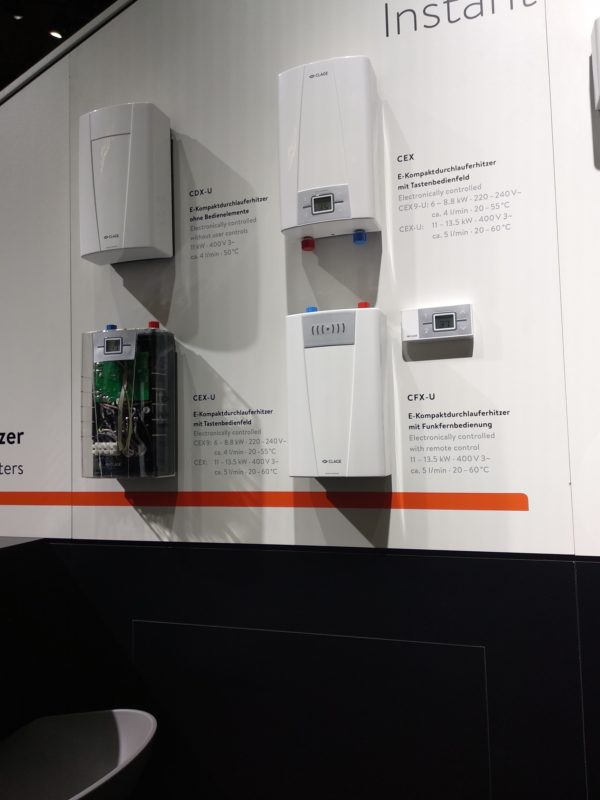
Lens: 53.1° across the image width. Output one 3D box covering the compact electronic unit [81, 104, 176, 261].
[{"bbox_3d":[-0.366,-0.447,1.260,0.177,0.295,0.102,-3,-3,17],"label":"compact electronic unit"}]

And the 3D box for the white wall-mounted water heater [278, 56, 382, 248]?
[{"bbox_3d":[0.055,-0.456,1.129,0.177,0.311,0.102,-3,-3,17],"label":"white wall-mounted water heater"}]

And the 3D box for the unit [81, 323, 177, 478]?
[{"bbox_3d":[-0.354,0.002,1.237,0.177,0.311,0.102,-3,-3,17],"label":"unit"}]

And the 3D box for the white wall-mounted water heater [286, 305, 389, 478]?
[{"bbox_3d":[0.070,-0.016,1.104,0.177,0.311,0.102,-3,-3,17],"label":"white wall-mounted water heater"}]

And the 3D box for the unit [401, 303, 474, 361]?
[{"bbox_3d":[0.249,-0.138,1.093,0.126,0.059,0.027,-3,-3,17],"label":"unit"}]

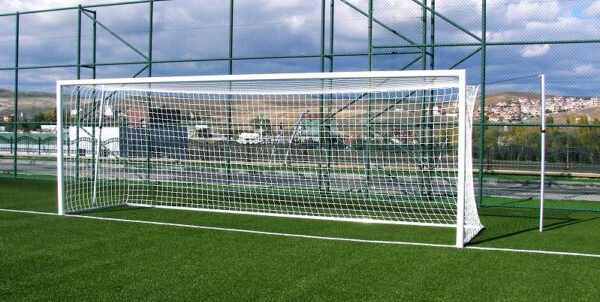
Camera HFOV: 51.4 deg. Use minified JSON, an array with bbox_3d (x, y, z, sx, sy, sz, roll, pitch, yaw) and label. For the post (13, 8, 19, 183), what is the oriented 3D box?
[{"bbox_3d":[-9.717,-1.878,21.400,0.080,5.710,0.080,1,1,22],"label":"post"}]

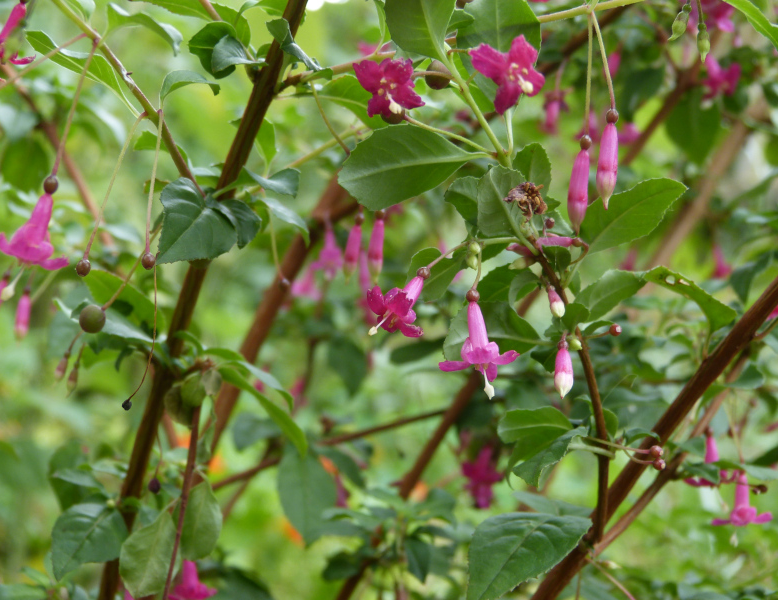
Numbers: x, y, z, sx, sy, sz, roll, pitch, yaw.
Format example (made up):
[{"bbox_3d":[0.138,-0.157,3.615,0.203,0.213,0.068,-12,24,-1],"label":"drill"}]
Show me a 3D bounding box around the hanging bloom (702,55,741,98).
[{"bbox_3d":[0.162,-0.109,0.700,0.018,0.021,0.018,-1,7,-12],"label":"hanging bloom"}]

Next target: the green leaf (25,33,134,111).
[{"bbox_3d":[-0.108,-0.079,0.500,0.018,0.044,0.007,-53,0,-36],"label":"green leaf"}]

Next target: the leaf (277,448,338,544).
[{"bbox_3d":[-0.055,0.127,0.950,0.040,0.072,0.010,-3,-18,-1],"label":"leaf"}]

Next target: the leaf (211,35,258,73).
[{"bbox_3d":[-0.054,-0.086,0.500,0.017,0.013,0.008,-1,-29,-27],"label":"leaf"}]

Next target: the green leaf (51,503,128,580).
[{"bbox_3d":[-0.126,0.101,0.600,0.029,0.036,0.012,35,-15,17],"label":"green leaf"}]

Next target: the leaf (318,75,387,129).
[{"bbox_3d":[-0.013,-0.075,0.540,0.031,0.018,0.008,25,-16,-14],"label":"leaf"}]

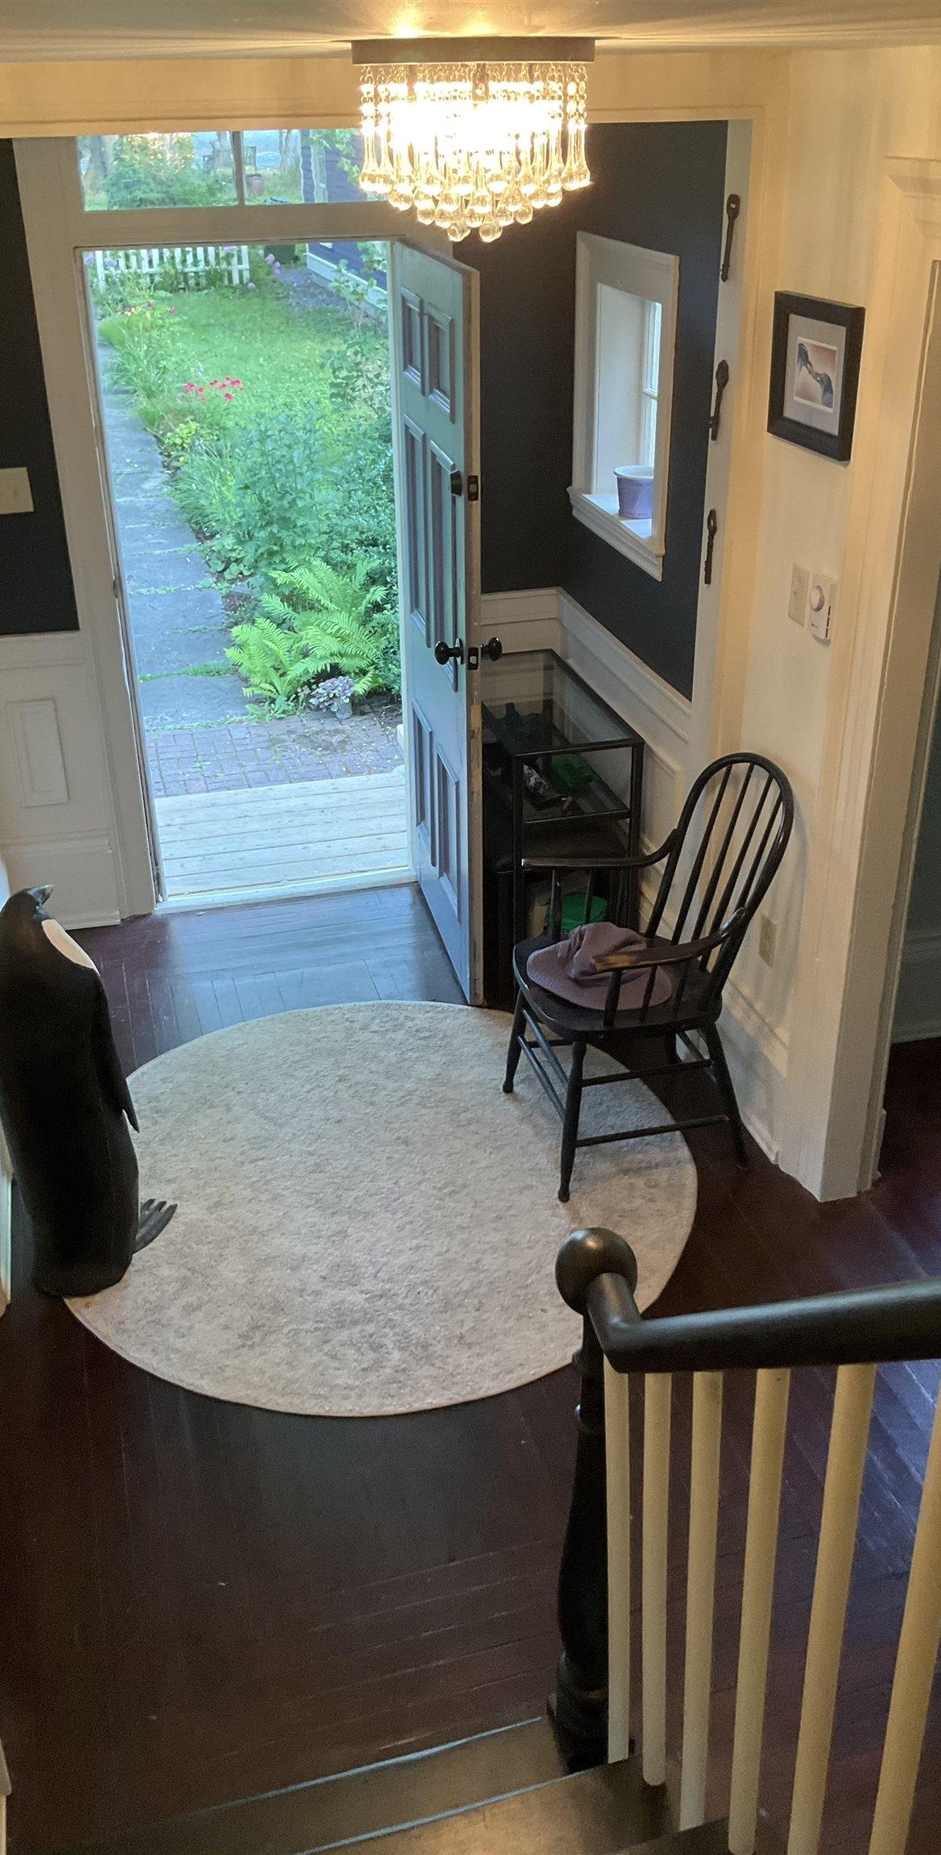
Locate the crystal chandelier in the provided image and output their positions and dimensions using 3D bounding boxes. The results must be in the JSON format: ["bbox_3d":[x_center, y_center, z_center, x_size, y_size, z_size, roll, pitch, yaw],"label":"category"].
[{"bbox_3d":[0.005,-0.986,1.954,0.305,0.225,0.305,-1,28,0],"label":"crystal chandelier"}]

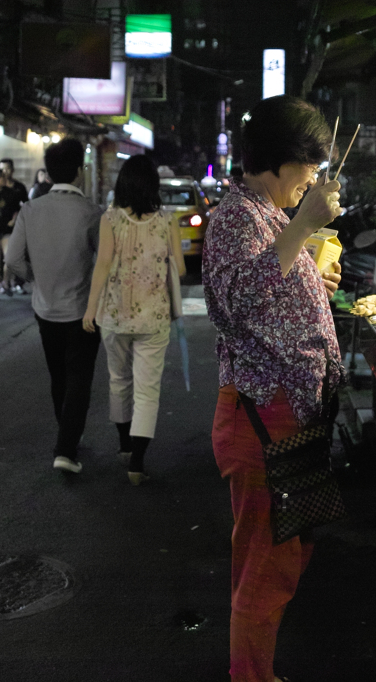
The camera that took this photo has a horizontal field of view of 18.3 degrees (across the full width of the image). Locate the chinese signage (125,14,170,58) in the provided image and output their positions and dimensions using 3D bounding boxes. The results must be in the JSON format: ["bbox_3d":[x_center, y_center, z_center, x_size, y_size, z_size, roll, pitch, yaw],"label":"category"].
[{"bbox_3d":[-1.146,-8.619,33.000,1.300,1.250,0.250,0,8,4],"label":"chinese signage"}]

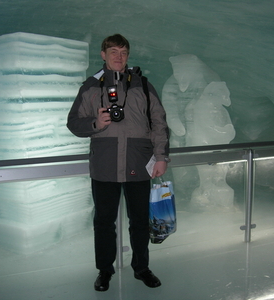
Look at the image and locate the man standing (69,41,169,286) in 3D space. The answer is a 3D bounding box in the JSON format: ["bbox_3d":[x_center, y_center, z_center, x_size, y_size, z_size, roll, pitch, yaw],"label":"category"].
[{"bbox_3d":[-0.135,0.099,3.187,0.740,1.800,0.480,-1,9,-4],"label":"man standing"}]

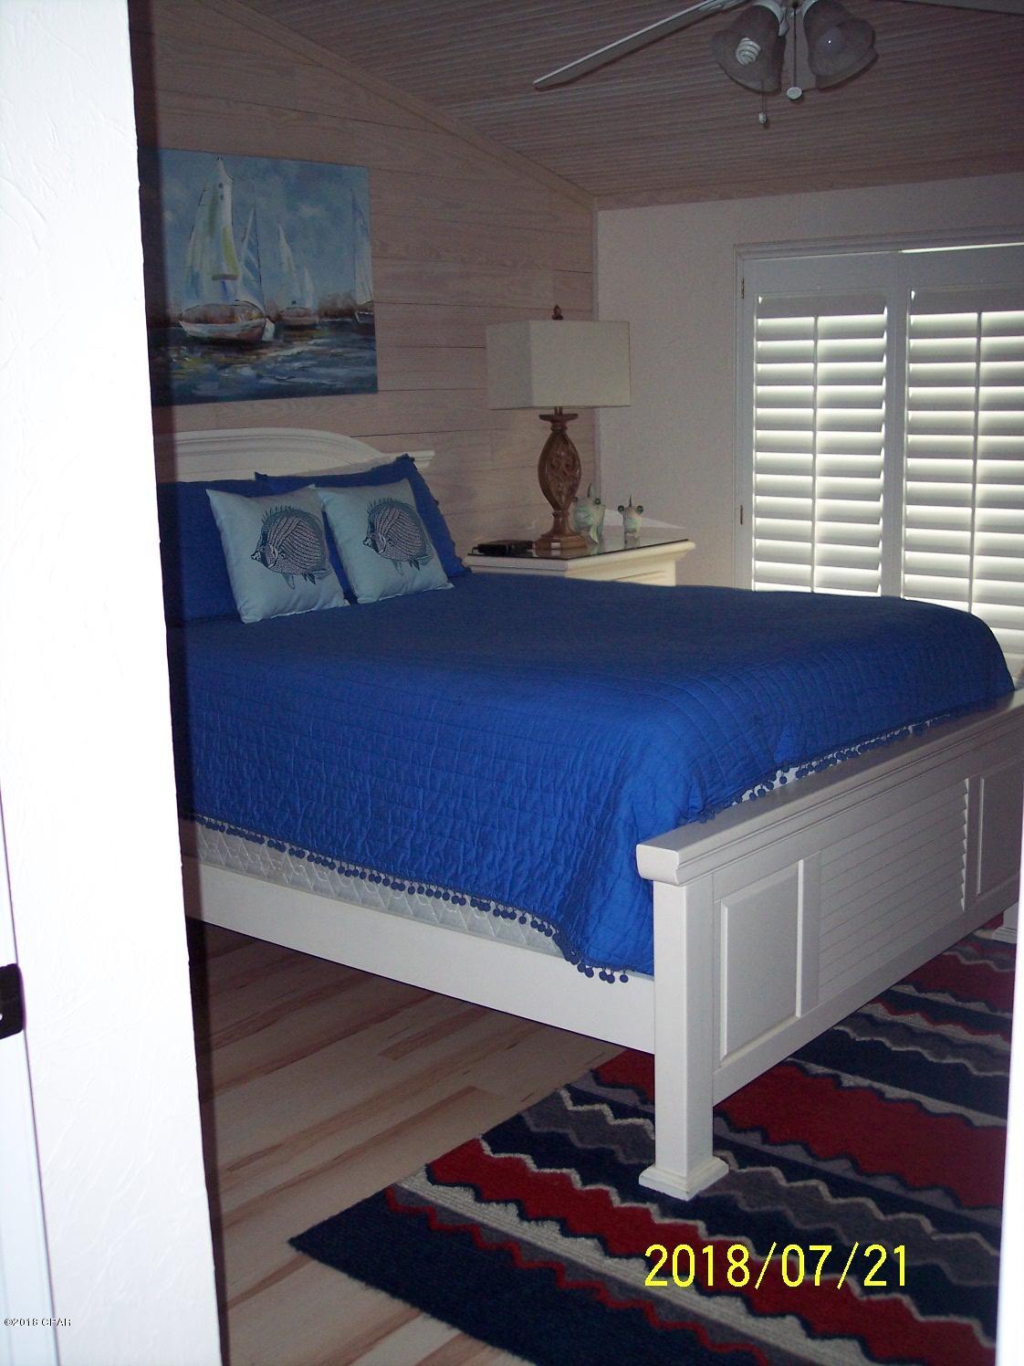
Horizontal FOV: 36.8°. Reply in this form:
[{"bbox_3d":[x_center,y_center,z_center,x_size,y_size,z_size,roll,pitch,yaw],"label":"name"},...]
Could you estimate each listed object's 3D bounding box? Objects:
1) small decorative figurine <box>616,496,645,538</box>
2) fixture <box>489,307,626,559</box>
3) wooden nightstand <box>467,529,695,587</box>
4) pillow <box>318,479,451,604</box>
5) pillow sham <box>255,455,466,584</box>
[{"bbox_3d":[0.438,-0.610,5.678,0.099,0.156,0.090,-1,11,4],"label":"small decorative figurine"},{"bbox_3d":[0.175,-0.882,5.340,0.465,0.826,0.230,-11,14,-41],"label":"fixture"},{"bbox_3d":[0.261,-0.063,5.497,0.422,0.846,0.786,7,14,39],"label":"wooden nightstand"},{"bbox_3d":[-0.357,-0.412,4.400,0.140,0.375,0.395,-32,-12,39],"label":"pillow"},{"bbox_3d":[-0.437,-0.479,4.578,0.170,0.425,0.690,-28,-9,40],"label":"pillow sham"}]

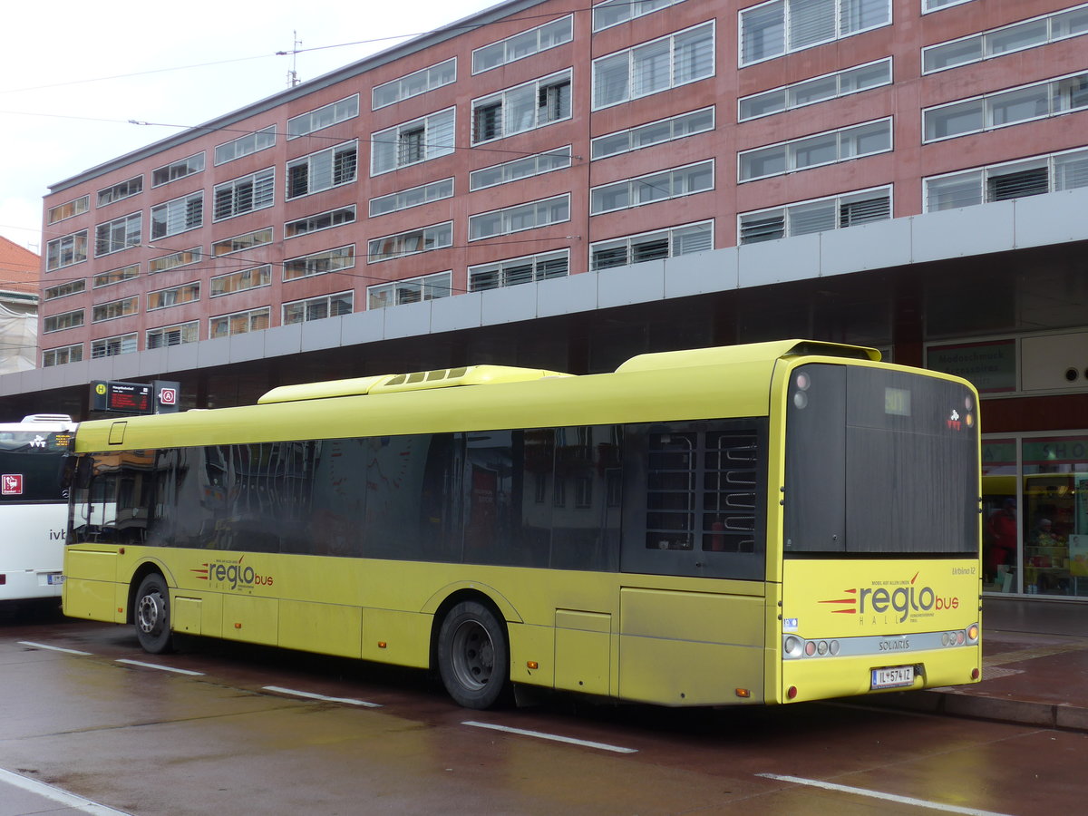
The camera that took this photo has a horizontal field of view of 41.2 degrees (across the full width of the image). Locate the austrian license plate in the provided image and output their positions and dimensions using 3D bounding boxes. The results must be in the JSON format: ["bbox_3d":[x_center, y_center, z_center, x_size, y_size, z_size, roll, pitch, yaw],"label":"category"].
[{"bbox_3d":[2.600,2.009,10.764,0.530,0.130,0.020,5,-6,-42],"label":"austrian license plate"}]

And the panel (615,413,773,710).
[{"bbox_3d":[1.095,1.145,10.634,0.060,2.100,1.440,5,-6,-42],"label":"panel"}]

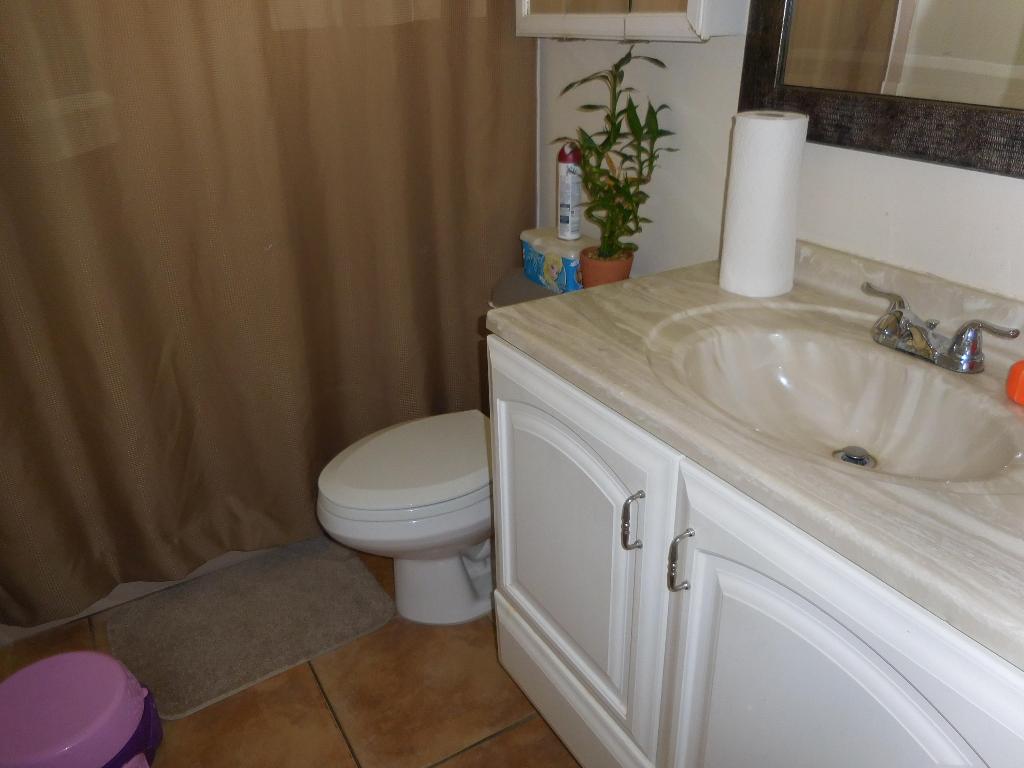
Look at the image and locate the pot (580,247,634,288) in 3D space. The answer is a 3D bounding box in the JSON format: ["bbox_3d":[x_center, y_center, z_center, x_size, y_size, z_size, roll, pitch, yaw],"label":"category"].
[{"bbox_3d":[0.206,-0.231,1.606,0.113,0.100,0.113,-1,27,1],"label":"pot"}]

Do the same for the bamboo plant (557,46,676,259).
[{"bbox_3d":[0.208,-0.452,1.482,0.210,0.409,0.210,-1,27,1],"label":"bamboo plant"}]

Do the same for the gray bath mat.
[{"bbox_3d":[-0.605,0.543,1.771,0.565,0.016,0.385,-18,31,-29],"label":"gray bath mat"}]

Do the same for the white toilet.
[{"bbox_3d":[-0.062,0.171,1.704,0.755,0.710,0.460,-17,31,-27],"label":"white toilet"}]

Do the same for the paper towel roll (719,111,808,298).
[{"bbox_3d":[0.414,-0.295,1.217,0.118,0.277,0.118,-2,26,1],"label":"paper towel roll"}]

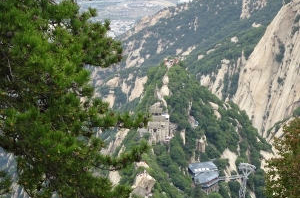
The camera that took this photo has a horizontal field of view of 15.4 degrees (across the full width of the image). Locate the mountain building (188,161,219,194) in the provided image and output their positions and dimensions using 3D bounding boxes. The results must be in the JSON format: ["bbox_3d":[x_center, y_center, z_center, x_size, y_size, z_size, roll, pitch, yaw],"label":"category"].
[{"bbox_3d":[45.989,67.484,950.000,20.000,16.000,24.000,-7,19,-21],"label":"mountain building"}]

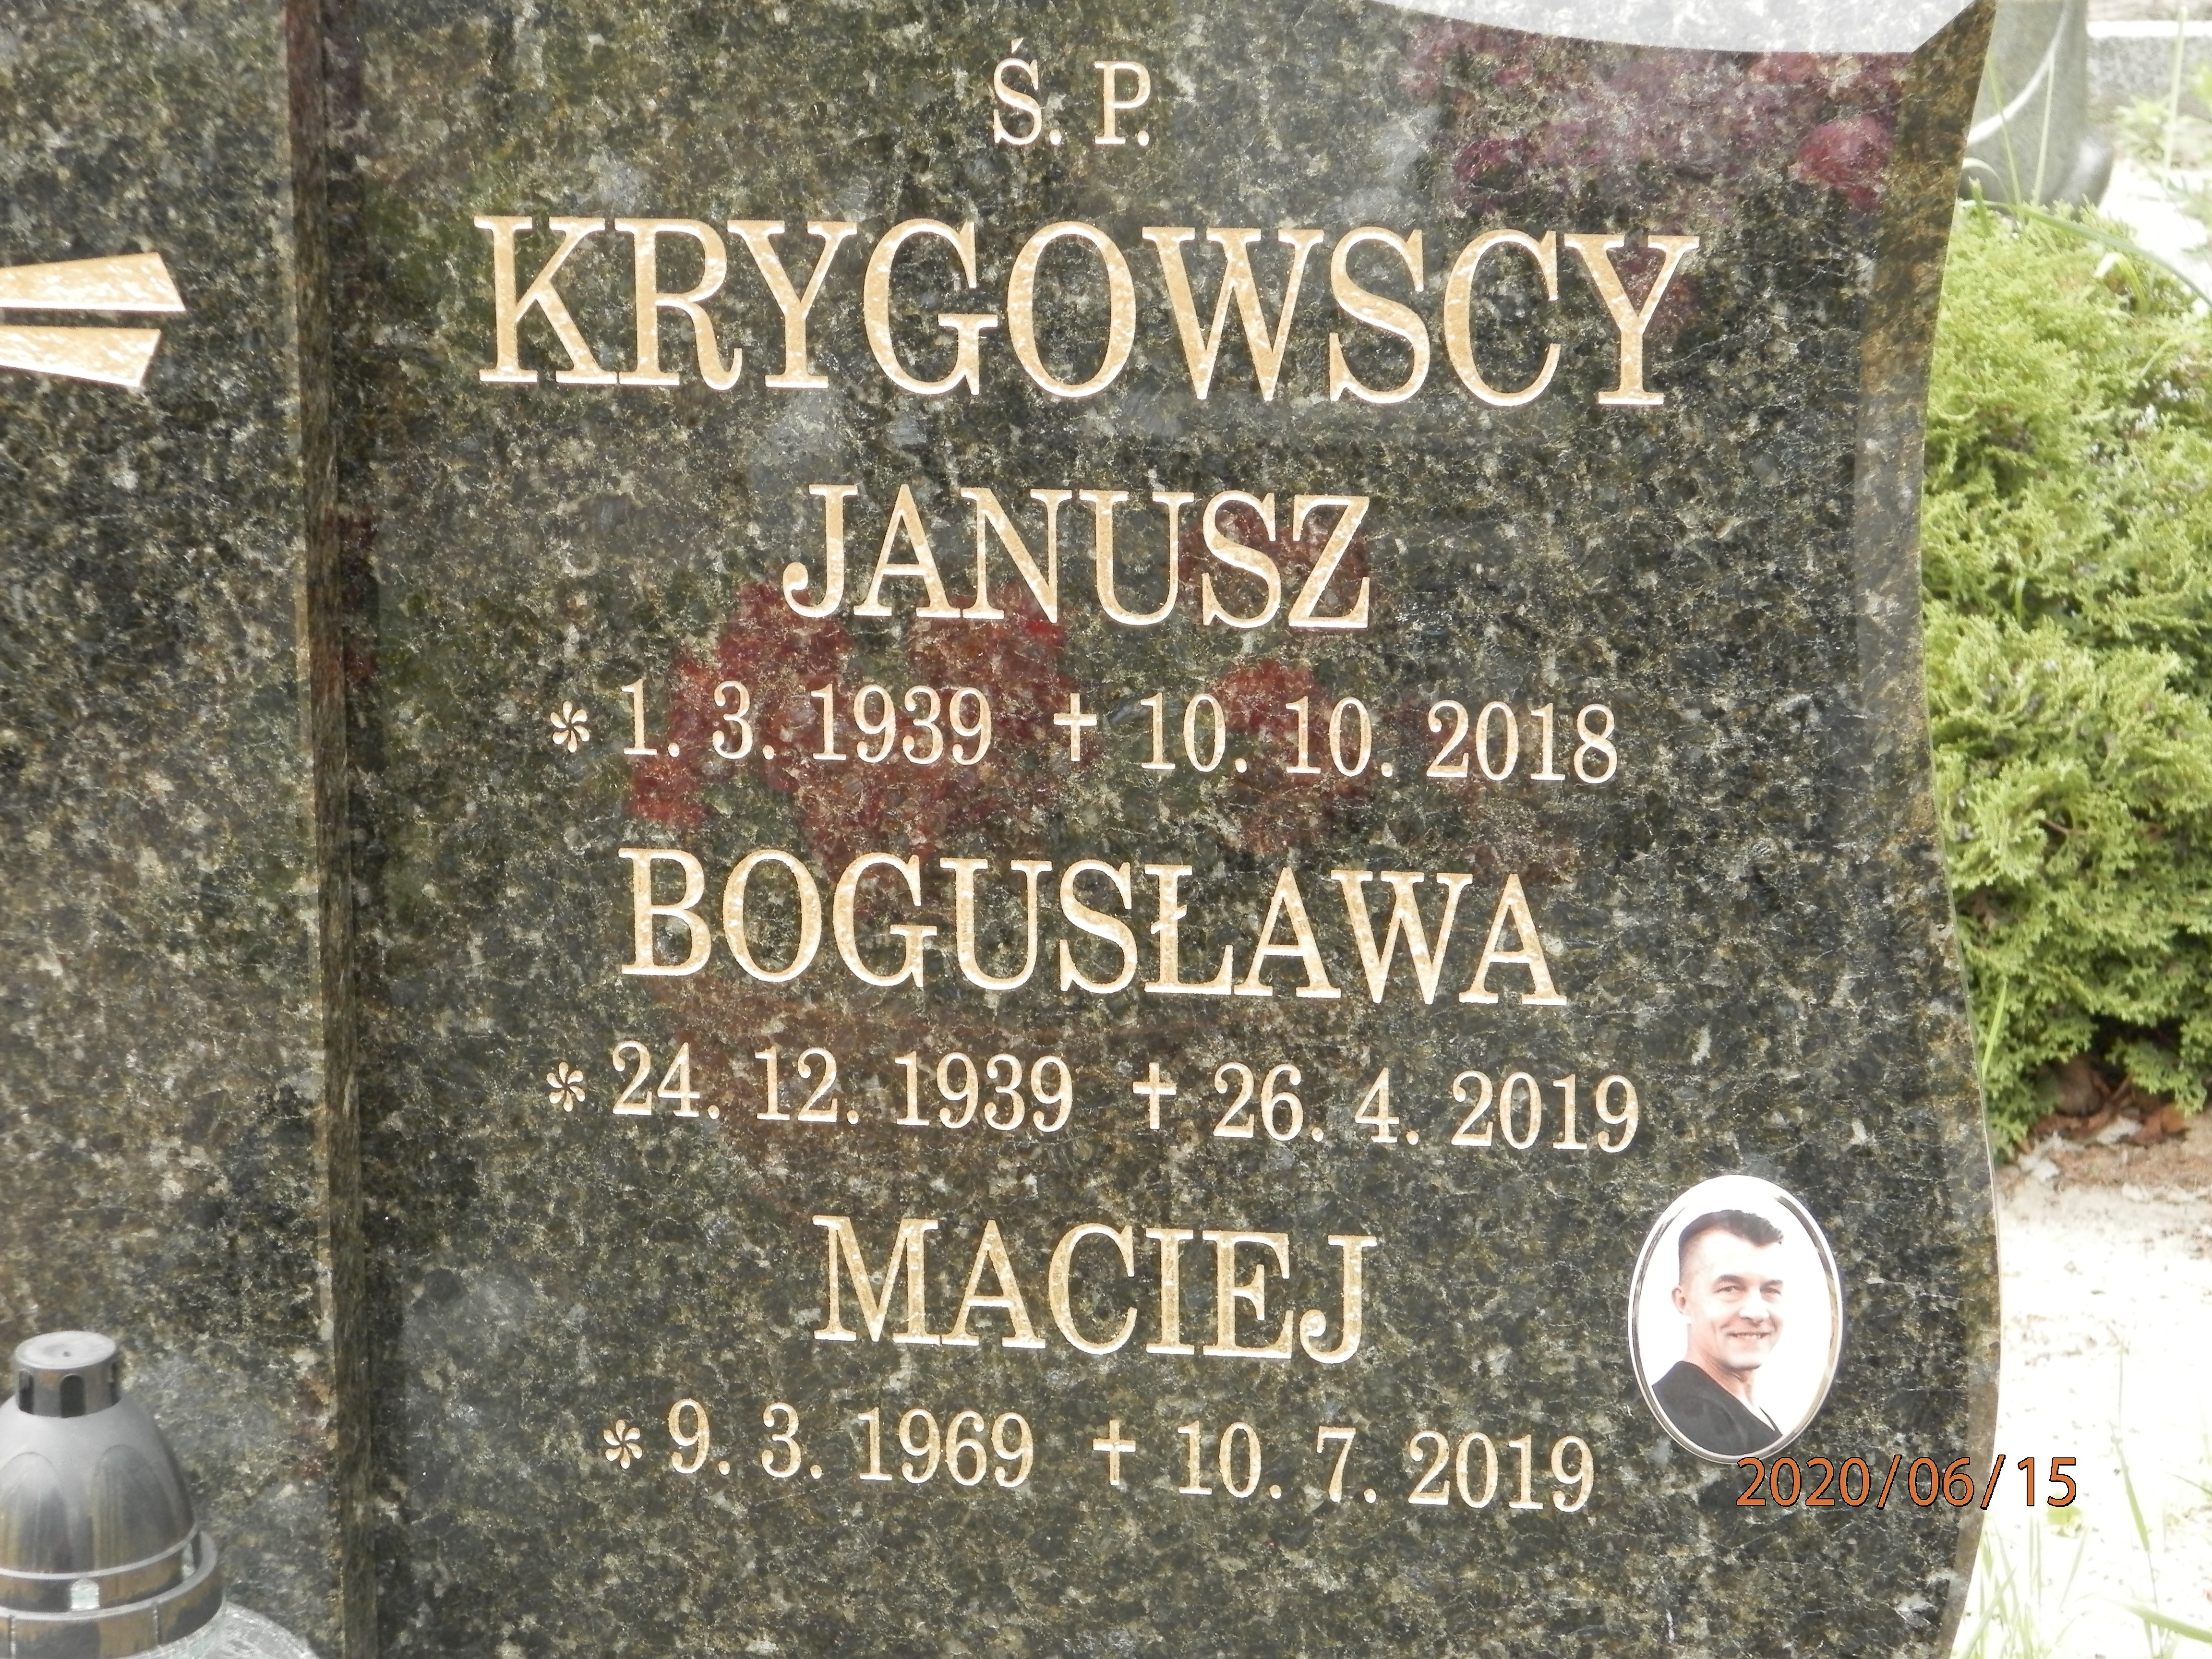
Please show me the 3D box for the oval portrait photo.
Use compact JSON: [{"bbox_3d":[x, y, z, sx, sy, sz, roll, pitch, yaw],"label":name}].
[{"bbox_3d":[0.206,0.161,2.220,0.069,0.098,0.010,2,14,9],"label":"oval portrait photo"}]

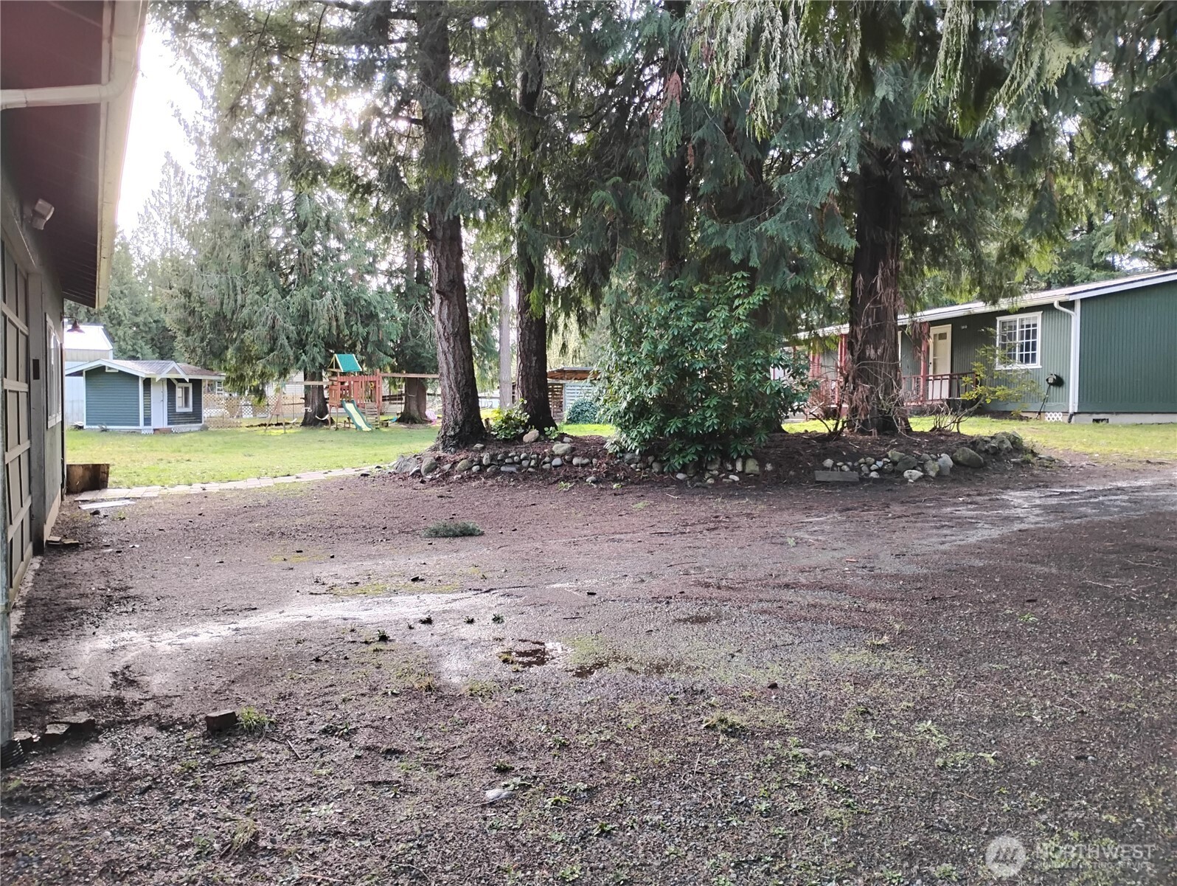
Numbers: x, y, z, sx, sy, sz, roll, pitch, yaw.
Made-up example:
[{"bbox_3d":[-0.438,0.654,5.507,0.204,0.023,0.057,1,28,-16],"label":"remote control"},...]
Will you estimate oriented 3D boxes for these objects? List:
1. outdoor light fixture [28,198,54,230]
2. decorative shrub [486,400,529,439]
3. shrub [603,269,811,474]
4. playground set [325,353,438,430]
[{"bbox_3d":[-3.702,-1.550,6.450,0.170,0.190,0.180,-1,3,-28],"label":"outdoor light fixture"},{"bbox_3d":[-1.610,-0.484,19.300,0.860,0.820,0.800,0,2,-4],"label":"decorative shrub"},{"bbox_3d":[1.919,-1.166,15.300,3.350,3.000,2.800,0,2,7],"label":"shrub"},{"bbox_3d":[-8.572,-2.217,40.300,4.900,3.200,2.900,-1,3,-33],"label":"playground set"}]

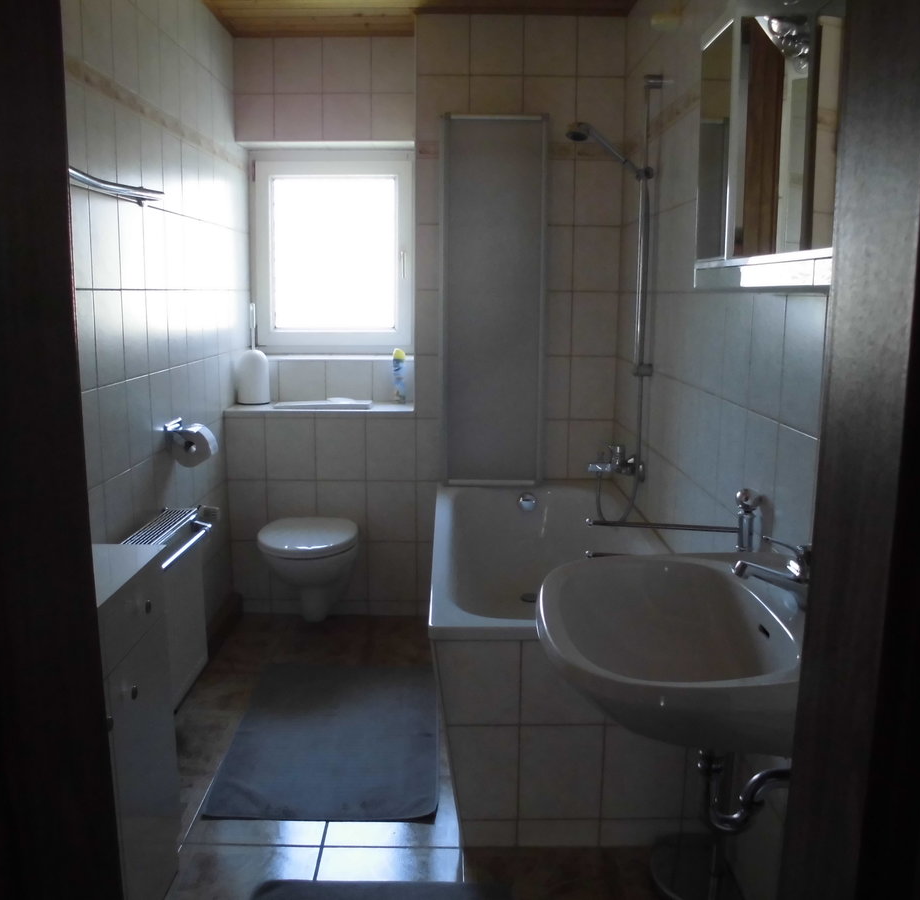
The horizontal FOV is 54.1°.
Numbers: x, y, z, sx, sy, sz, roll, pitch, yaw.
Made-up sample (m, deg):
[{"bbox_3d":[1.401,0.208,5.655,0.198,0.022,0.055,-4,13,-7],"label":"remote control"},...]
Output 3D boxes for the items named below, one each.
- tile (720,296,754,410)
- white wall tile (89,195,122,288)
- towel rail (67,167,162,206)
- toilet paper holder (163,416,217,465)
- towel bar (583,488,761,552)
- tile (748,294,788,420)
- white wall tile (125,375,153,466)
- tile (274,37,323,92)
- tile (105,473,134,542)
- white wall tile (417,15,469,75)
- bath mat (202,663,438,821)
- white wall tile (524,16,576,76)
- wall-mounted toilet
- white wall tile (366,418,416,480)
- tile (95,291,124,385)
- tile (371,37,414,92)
[{"bbox_3d":[0.634,-0.229,2.056,0.010,0.249,0.198,0,10,-1],"label":"tile"},{"bbox_3d":[-0.929,-0.542,2.354,0.010,0.243,0.197,0,10,0],"label":"white wall tile"},{"bbox_3d":[-0.880,-0.681,2.305,0.075,0.052,0.643,0,10,0],"label":"towel rail"},{"bbox_3d":[-0.858,-0.022,2.890,0.133,0.139,0.146,0,10,0],"label":"toilet paper holder"},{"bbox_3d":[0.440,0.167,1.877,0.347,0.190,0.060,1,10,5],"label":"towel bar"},{"bbox_3d":[0.621,-0.190,1.812,0.010,0.249,0.198,0,10,0],"label":"tile"},{"bbox_3d":[-0.934,-0.085,2.626,0.010,0.250,0.200,0,10,0],"label":"white wall tile"},{"bbox_3d":[-0.663,-1.574,3.693,0.198,0.216,0.010,0,10,0],"label":"tile"},{"bbox_3d":[-0.939,0.191,2.480,0.010,0.249,0.198,0,10,0],"label":"tile"},{"bbox_3d":[-0.067,-1.496,3.337,0.199,0.215,0.010,0,10,0],"label":"white wall tile"},{"bbox_3d":[-0.374,0.845,2.716,0.595,0.020,0.945,0,10,-2],"label":"bath mat"},{"bbox_3d":[0.335,-1.488,3.325,0.199,0.207,0.010,0,10,0],"label":"white wall tile"},{"bbox_3d":[-0.561,0.503,3.386,0.370,0.400,0.555,0,10,0],"label":"wall-mounted toilet"},{"bbox_3d":[-0.271,0.001,3.588,0.198,0.249,0.010,0,10,0],"label":"white wall tile"},{"bbox_3d":[-0.924,-0.294,2.366,0.010,0.247,0.199,0,10,0],"label":"tile"},{"bbox_3d":[-0.262,-1.558,3.657,0.192,0.214,0.010,0,10,0],"label":"tile"}]

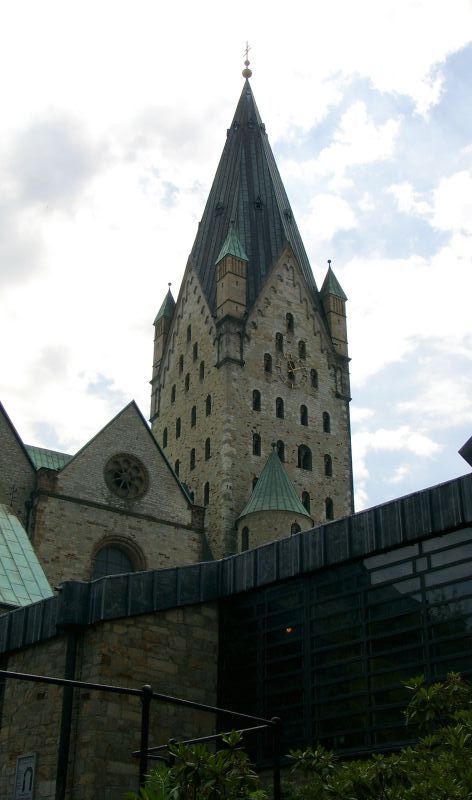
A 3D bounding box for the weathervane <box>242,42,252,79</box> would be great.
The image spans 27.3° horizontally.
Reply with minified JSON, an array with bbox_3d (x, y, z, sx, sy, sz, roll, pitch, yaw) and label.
[{"bbox_3d":[1.420,-41.060,116.990,1.200,6.400,1.700,17,-33,-28],"label":"weathervane"}]

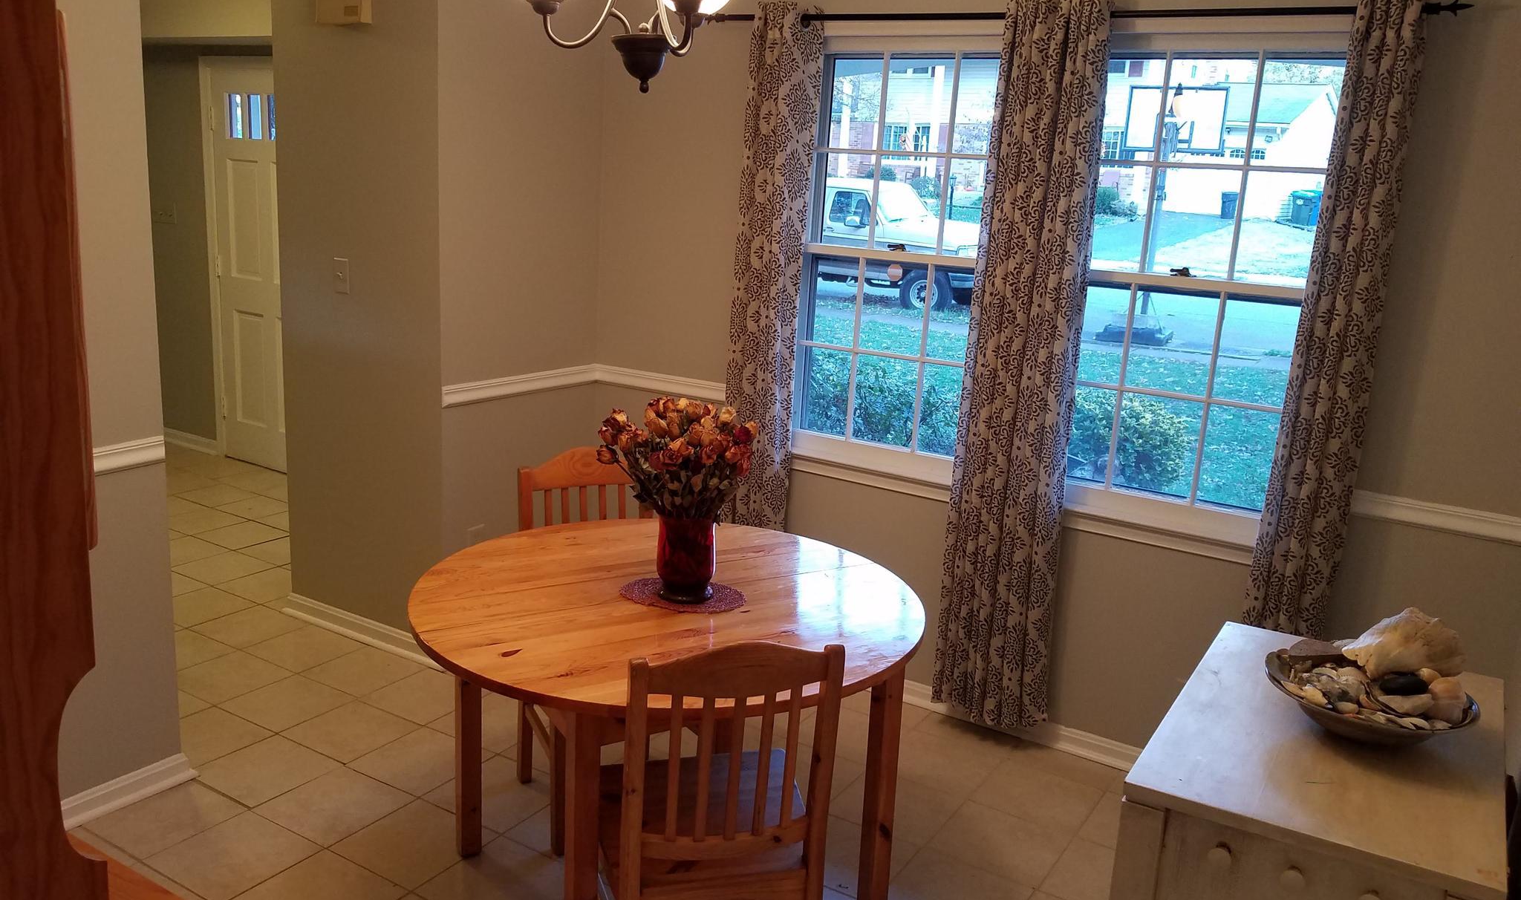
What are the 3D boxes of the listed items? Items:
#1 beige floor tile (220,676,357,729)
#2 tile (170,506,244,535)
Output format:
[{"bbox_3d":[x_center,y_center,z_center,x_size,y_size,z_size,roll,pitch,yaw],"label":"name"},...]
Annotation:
[{"bbox_3d":[-1.503,0.805,3.632,0.295,0.010,0.295,12,15,29],"label":"beige floor tile"},{"bbox_3d":[-2.559,0.340,5.229,0.298,0.015,0.298,11,15,29],"label":"tile"}]

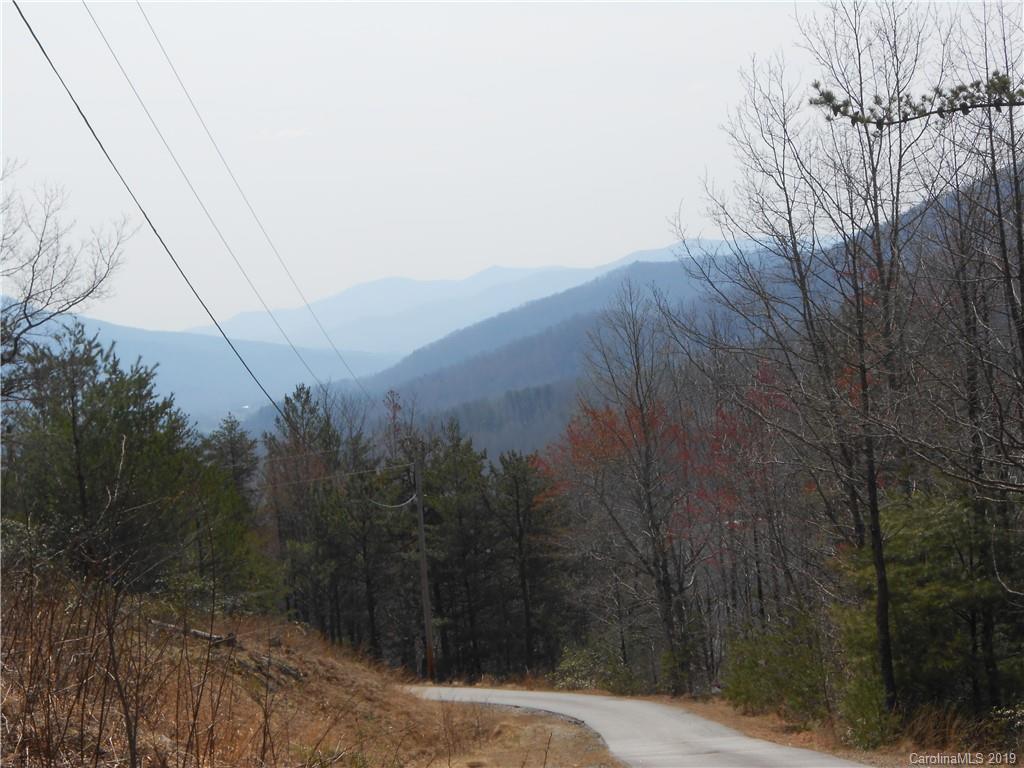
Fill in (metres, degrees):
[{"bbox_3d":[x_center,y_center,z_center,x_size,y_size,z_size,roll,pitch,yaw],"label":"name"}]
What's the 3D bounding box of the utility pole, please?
[{"bbox_3d":[-3.203,6.739,88.000,0.250,8.300,0.250,-3,0,0],"label":"utility pole"}]

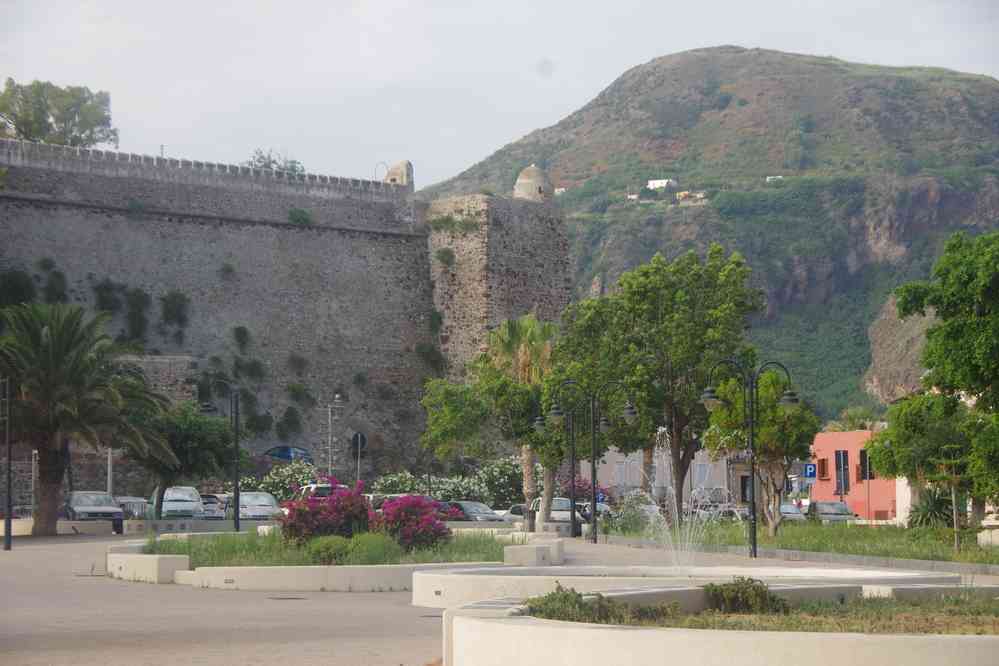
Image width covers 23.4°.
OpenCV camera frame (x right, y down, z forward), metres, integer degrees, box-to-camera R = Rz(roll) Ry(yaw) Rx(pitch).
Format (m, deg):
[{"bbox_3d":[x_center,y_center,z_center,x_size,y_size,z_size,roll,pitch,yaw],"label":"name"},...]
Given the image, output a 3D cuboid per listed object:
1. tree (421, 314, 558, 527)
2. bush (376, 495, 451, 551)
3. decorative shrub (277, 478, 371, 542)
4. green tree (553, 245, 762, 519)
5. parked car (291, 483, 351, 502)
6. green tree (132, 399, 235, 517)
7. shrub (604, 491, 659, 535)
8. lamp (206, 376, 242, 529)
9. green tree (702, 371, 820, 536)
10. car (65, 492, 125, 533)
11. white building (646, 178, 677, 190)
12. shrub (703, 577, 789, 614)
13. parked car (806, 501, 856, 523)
[{"bbox_3d":[-0.331,3.114,84.000,4.700,7.400,4.600,0,-3,0],"label":"tree"},{"bbox_3d":[-1.567,3.521,44.500,1.400,1.120,1.300,0,-4,0],"label":"bush"},{"bbox_3d":[-3.443,3.532,47.500,1.800,1.450,1.600,0,-4,0],"label":"decorative shrub"},{"bbox_3d":[5.170,1.783,79.000,6.500,9.200,6.300,0,-3,0],"label":"green tree"},{"bbox_3d":[-6.305,6.181,86.000,4.100,1.620,1.720,3,-5,-40],"label":"parked car"},{"bbox_3d":[-10.178,4.281,78.000,3.100,4.100,3.000,0,-3,0],"label":"green tree"},{"bbox_3d":[3.882,5.309,71.000,1.550,1.300,1.400,0,-3,0],"label":"shrub"},{"bbox_3d":[-8.215,3.610,71.421,1.200,4.480,0.440,-2,-4,25],"label":"lamp"},{"bbox_3d":[6.566,3.070,60.500,2.900,4.250,2.900,0,-4,0],"label":"green tree"},{"bbox_3d":[-13.332,5.853,78.500,1.660,1.420,4.100,1,-4,-20],"label":"car"},{"bbox_3d":[87.237,-79.429,1300.000,13.000,5.500,8.000,-1,-4,11],"label":"white building"},{"bbox_3d":[2.588,2.778,25.400,0.900,0.430,0.750,0,-4,0],"label":"shrub"},{"bbox_3d":[13.974,7.761,101.000,1.670,1.430,4.100,0,-3,-2],"label":"parked car"}]

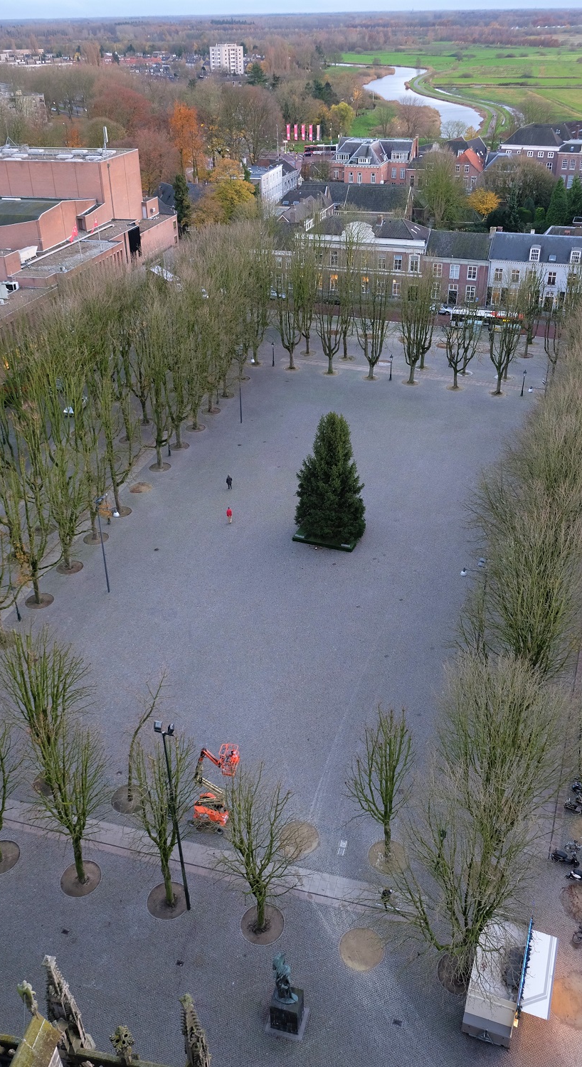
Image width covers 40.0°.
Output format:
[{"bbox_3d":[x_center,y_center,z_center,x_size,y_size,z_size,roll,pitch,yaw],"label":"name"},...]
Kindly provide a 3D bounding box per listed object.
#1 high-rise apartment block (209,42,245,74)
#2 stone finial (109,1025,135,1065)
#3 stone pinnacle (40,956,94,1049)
[{"bbox_3d":[-54.603,-403.436,682.104,21.500,23.300,18.500,-26,41,-33],"label":"high-rise apartment block"},{"bbox_3d":[-5.215,16.164,25.066,0.780,1.700,0.780,4,33,8],"label":"stone finial"},{"bbox_3d":[-7.625,15.954,27.039,1.200,6.070,1.200,8,34,13],"label":"stone pinnacle"}]

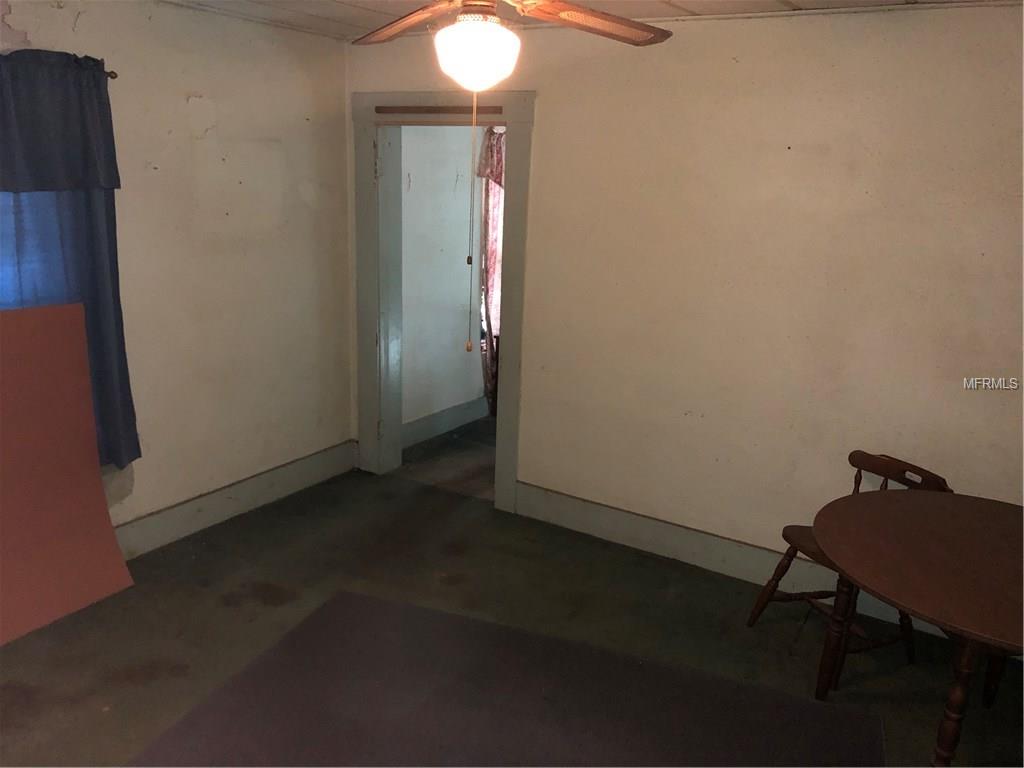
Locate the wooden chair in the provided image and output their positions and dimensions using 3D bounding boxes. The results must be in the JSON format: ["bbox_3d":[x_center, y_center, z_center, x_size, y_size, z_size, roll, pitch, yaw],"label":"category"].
[{"bbox_3d":[1.324,0.690,3.249,0.509,0.768,0.490,-4,16,-23],"label":"wooden chair"}]

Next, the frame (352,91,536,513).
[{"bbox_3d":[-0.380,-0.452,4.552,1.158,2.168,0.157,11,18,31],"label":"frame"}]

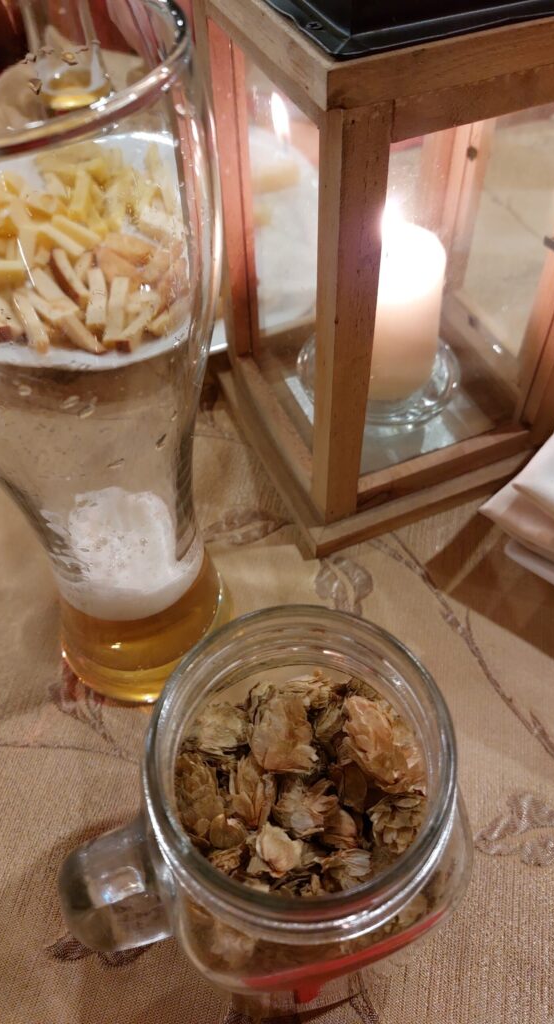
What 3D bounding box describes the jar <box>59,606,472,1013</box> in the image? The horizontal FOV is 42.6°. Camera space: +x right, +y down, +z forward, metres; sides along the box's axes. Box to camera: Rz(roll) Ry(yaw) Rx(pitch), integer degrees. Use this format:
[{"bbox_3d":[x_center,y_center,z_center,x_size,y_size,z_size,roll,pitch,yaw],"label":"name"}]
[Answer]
[{"bbox_3d":[-0.005,0.094,0.209,0.109,0.130,0.083,-14,53,-8],"label":"jar"}]

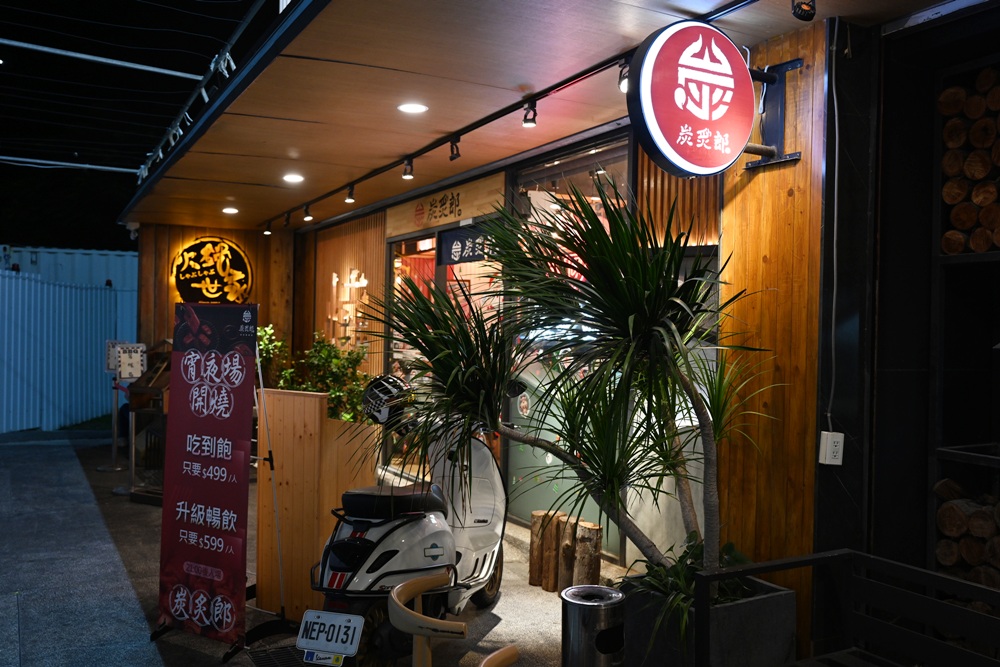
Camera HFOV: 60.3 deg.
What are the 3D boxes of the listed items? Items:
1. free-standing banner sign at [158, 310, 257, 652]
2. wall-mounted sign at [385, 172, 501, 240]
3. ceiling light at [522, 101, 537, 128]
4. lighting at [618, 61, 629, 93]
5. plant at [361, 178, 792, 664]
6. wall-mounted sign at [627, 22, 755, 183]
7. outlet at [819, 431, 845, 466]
[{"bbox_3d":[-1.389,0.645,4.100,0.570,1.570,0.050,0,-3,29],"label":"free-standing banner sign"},{"bbox_3d":[-0.542,-1.077,7.490,0.040,0.300,2.450,1,0,-28],"label":"wall-mounted sign"},{"bbox_3d":[0.160,-1.165,4.580,0.075,0.150,0.080,1,0,-28],"label":"ceiling light"},{"bbox_3d":[0.567,-1.152,3.860,0.075,0.145,0.090,1,0,-28],"label":"lighting"},{"bbox_3d":[0.273,0.429,3.392,1.720,2.090,1.200,1,0,0],"label":"plant"},{"bbox_3d":[0.765,-0.923,3.414,0.605,0.605,0.085,1,0,-30],"label":"wall-mounted sign"},{"bbox_3d":[1.299,0.450,3.370,0.076,0.122,0.042,4,-1,-20],"label":"outlet"}]

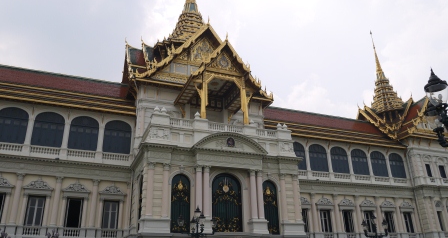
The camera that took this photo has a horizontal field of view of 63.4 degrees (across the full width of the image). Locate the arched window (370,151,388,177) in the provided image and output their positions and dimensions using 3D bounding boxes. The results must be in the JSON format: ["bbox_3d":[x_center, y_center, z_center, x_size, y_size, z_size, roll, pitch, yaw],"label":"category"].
[{"bbox_3d":[23.925,6.948,55.580,2.900,3.900,0.350,8,-25,-20],"label":"arched window"}]

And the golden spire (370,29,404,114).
[{"bbox_3d":[31.337,-9.818,73.362,4.600,18.800,4.600,8,-25,-20],"label":"golden spire"}]

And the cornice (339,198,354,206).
[{"bbox_3d":[16.978,11.503,50.105,2.900,1.200,0.450,8,-25,-20],"label":"cornice"}]

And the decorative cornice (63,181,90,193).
[{"bbox_3d":[-15.048,6.933,37.130,2.720,1.080,0.400,8,-26,-19],"label":"decorative cornice"}]

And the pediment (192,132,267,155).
[{"bbox_3d":[0.571,2.647,37.612,8.400,2.300,1.000,8,-25,-20],"label":"pediment"}]

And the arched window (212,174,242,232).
[{"bbox_3d":[0.383,7.989,34.925,3.000,5.600,0.450,8,-25,-20],"label":"arched window"}]

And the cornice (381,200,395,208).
[{"bbox_3d":[23.255,12.106,51.328,2.750,1.050,0.450,8,-25,-20],"label":"cornice"}]

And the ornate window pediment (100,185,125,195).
[{"bbox_3d":[-11.702,7.452,38.287,2.640,1.000,0.400,8,-26,-19],"label":"ornate window pediment"}]

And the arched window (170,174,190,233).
[{"bbox_3d":[-3.909,7.601,33.012,1.760,5.320,0.300,8,-26,-19],"label":"arched window"}]

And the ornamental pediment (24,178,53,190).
[{"bbox_3d":[-18.834,6.603,36.755,2.900,1.200,0.450,8,-25,-20],"label":"ornamental pediment"}]

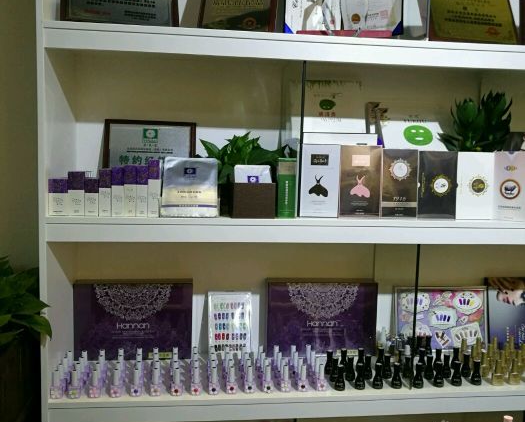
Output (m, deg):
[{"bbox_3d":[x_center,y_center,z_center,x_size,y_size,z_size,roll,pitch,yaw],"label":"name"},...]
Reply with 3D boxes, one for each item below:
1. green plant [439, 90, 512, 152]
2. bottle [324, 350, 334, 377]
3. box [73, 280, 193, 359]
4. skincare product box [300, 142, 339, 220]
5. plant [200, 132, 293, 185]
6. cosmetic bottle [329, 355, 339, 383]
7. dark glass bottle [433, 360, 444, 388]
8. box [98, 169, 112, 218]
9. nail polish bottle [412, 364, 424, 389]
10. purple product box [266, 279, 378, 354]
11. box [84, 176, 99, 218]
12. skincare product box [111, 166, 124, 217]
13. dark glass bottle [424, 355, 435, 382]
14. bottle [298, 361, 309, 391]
[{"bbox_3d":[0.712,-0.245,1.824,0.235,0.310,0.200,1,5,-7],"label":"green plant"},{"bbox_3d":[0.219,0.495,1.780,0.031,0.079,0.030,1,5,-7],"label":"bottle"},{"bbox_3d":[-0.430,0.370,1.838,0.383,0.265,0.046,1,5,-7],"label":"box"},{"bbox_3d":[0.154,-0.083,1.508,0.104,0.197,0.048,1,6,-7],"label":"skincare product box"},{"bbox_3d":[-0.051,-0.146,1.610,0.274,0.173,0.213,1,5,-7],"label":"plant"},{"bbox_3d":[0.226,0.493,1.704,0.032,0.073,0.032,1,5,-7],"label":"cosmetic bottle"},{"bbox_3d":[0.512,0.475,1.595,0.029,0.070,0.029,1,5,-7],"label":"dark glass bottle"},{"bbox_3d":[-0.399,-0.046,1.399,0.031,0.120,0.032,1,6,-7],"label":"box"},{"bbox_3d":[0.488,0.509,1.699,0.031,0.079,0.030,1,5,-7],"label":"nail polish bottle"},{"bbox_3d":[0.213,0.384,1.974,0.399,0.267,0.061,1,5,-7],"label":"purple product box"},{"bbox_3d":[-0.479,-0.037,1.544,0.037,0.105,0.037,1,5,-7],"label":"box"},{"bbox_3d":[-0.385,-0.052,1.462,0.032,0.134,0.033,1,5,-7],"label":"skincare product box"},{"bbox_3d":[0.501,0.467,1.636,0.029,0.073,0.028,1,6,-7],"label":"dark glass bottle"},{"bbox_3d":[0.114,0.469,1.540,0.029,0.072,0.028,1,5,-7],"label":"bottle"}]

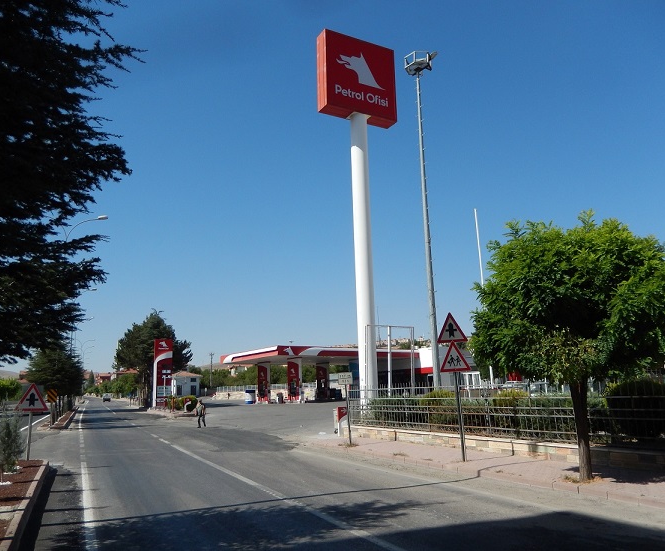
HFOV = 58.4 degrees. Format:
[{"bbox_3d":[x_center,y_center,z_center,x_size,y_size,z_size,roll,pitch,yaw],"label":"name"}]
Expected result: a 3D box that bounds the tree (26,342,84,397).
[{"bbox_3d":[-19.042,7.350,41.431,4.000,5.363,4.000,-1,-11,0],"label":"tree"}]

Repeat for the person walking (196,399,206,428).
[{"bbox_3d":[-7.991,8.403,36.082,0.550,1.716,0.500,6,-13,-31],"label":"person walking"}]

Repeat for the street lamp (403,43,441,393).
[{"bbox_3d":[4.066,-2.068,24.870,1.350,16.205,1.200,-1,-11,0],"label":"street lamp"}]

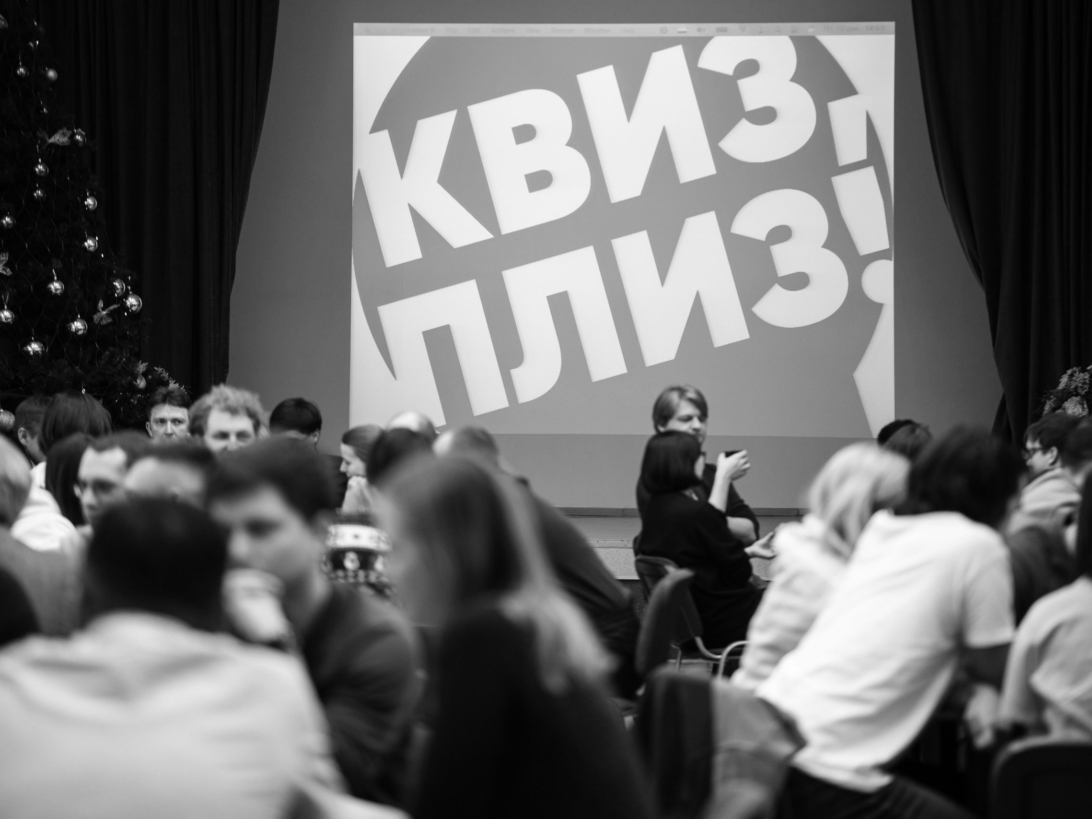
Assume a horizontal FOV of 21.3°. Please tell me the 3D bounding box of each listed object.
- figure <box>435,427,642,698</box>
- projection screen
[{"bbox_3d":[-0.140,0.670,7.750,0.800,1.250,0.520,0,0,13],"label":"figure"},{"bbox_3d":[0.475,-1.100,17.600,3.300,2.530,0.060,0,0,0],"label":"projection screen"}]

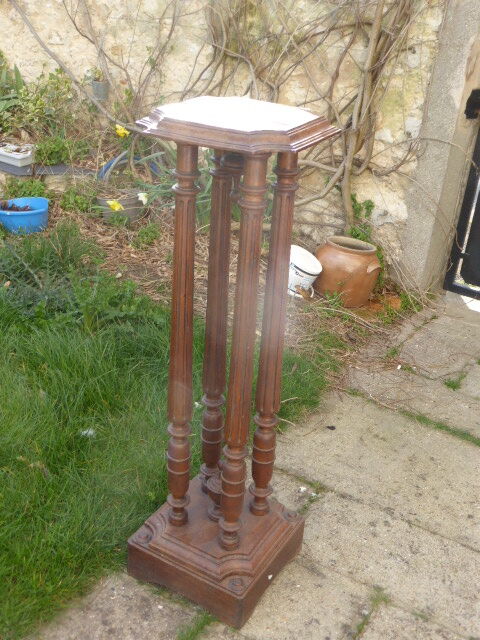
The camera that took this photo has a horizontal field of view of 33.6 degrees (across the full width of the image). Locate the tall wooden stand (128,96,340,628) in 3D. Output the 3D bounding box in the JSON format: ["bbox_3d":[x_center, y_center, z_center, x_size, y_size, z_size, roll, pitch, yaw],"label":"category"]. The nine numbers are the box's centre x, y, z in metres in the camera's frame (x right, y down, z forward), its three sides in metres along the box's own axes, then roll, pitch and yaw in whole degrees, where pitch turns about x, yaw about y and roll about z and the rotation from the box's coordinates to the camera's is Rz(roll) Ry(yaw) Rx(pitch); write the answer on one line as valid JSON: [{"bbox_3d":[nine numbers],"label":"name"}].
[{"bbox_3d":[-0.027,0.108,1.810,0.343,1.136,0.343,17,28,25],"label":"tall wooden stand"}]

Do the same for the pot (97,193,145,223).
[{"bbox_3d":[-0.648,-0.618,4.268,0.262,0.147,0.262,0,26,-9],"label":"pot"}]

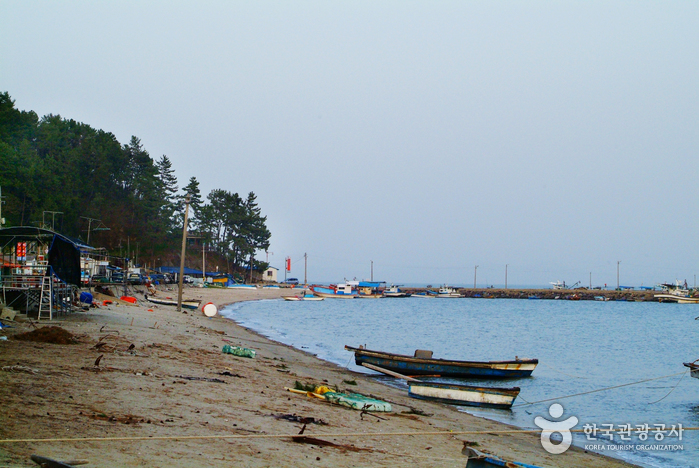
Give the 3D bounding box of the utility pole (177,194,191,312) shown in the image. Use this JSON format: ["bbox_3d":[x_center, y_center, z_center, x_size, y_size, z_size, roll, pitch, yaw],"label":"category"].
[{"bbox_3d":[-12.947,1.538,126.000,0.320,9.100,0.320,3,-2,0],"label":"utility pole"}]

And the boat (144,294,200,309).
[{"bbox_3d":[-14.370,5.504,131.000,4.700,0.850,1.400,4,-1,16],"label":"boat"}]

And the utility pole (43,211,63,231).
[{"bbox_3d":[-26.644,1.303,145.000,1.750,6.800,0.250,1,-2,-6],"label":"utility pole"}]

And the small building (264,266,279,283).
[{"bbox_3d":[-17.402,9.125,360.000,3.800,3.600,5.000,1,-2,-6],"label":"small building"}]

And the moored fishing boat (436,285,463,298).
[{"bbox_3d":[20.865,11.938,335.000,5.800,2.800,2.100,1,-2,-6],"label":"moored fishing boat"}]

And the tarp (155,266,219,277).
[{"bbox_3d":[-30.305,6.972,300.000,10.500,1.800,6.500,1,-2,-6],"label":"tarp"}]

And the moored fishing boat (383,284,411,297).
[{"bbox_3d":[9.758,11.792,335.000,5.800,2.500,2.100,1,-2,-6],"label":"moored fishing boat"}]

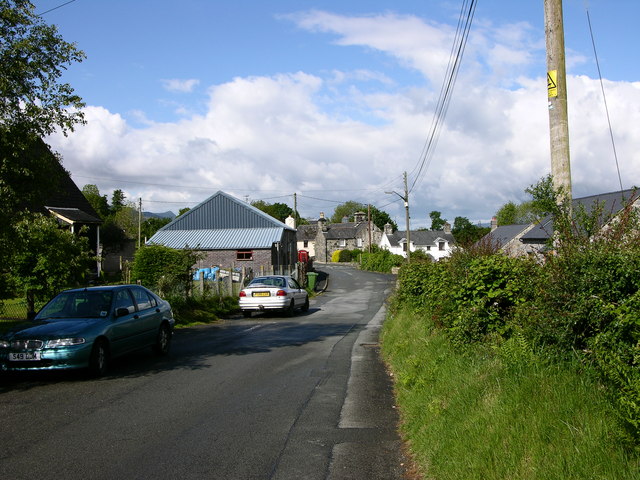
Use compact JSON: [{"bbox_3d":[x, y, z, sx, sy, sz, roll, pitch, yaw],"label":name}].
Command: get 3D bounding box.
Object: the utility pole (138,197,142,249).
[{"bbox_3d":[-18.030,-0.151,65.000,0.280,8.100,0.280,-2,-2,0],"label":"utility pole"}]

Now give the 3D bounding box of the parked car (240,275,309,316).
[{"bbox_3d":[-1.553,2.032,24.017,1.750,1.420,4.480,-2,-3,11],"label":"parked car"}]

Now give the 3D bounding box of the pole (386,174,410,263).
[{"bbox_3d":[6.050,-1.352,50.000,1.800,7.900,0.350,-2,-2,0],"label":"pole"}]

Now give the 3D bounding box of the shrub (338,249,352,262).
[{"bbox_3d":[3.536,2.176,88.000,2.000,1.950,1.900,-2,-2,0],"label":"shrub"}]

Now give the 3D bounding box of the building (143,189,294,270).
[{"bbox_3d":[-6.570,-0.180,43.700,8.800,6.400,9.400,-2,-2,9],"label":"building"}]

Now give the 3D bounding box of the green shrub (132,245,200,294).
[{"bbox_3d":[-5.693,1.242,24.000,2.700,2.300,2.400,-1,-2,-10],"label":"green shrub"}]

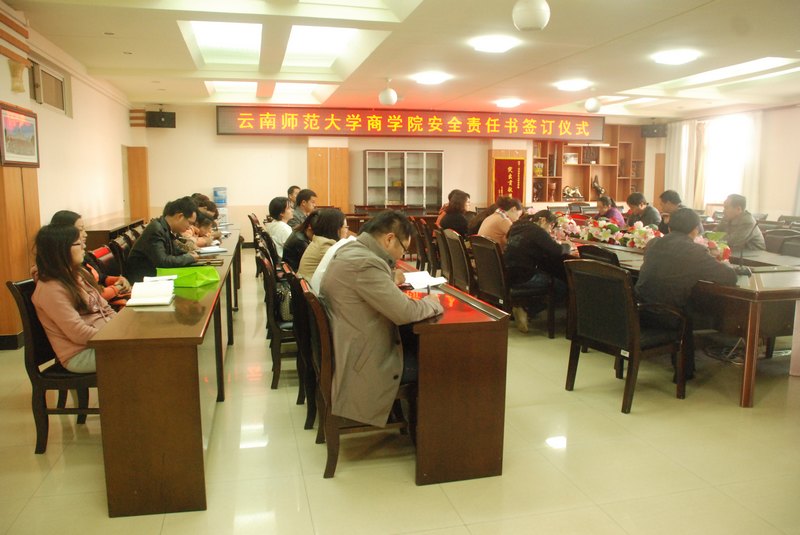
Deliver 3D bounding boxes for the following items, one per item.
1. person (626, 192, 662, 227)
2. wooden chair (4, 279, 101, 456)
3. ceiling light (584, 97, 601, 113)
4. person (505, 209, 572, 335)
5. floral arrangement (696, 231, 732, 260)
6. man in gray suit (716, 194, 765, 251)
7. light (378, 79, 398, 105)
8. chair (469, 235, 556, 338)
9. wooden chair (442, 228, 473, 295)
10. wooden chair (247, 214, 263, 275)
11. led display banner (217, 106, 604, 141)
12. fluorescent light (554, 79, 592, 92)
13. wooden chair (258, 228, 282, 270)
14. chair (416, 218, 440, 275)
[{"bbox_3d":[3.168,-0.366,8.004,0.700,1.240,0.500,-2,9,-14],"label":"person"},{"bbox_3d":[-1.654,0.473,3.201,0.550,0.900,0.450,1,8,2],"label":"wooden chair"},{"bbox_3d":[3.463,-2.922,10.786,0.290,0.290,0.290,-2,8,-13],"label":"ceiling light"},{"bbox_3d":[1.257,0.045,5.502,0.750,1.140,0.500,-3,8,-18],"label":"person"},{"bbox_3d":[2.618,-0.170,5.048,0.330,0.290,0.340,-2,8,-13],"label":"floral arrangement"},{"bbox_3d":[3.353,-0.060,5.871,0.750,1.300,0.500,1,8,9],"label":"man in gray suit"},{"bbox_3d":[-0.160,-2.436,8.311,0.250,0.360,0.250,-2,9,-13],"label":"light"},{"bbox_3d":[1.023,0.172,5.463,0.660,0.900,0.590,-3,8,-18],"label":"chair"},{"bbox_3d":[0.857,0.090,6.199,0.600,0.920,0.530,-2,8,-13],"label":"wooden chair"},{"bbox_3d":[-2.047,-0.345,9.420,0.580,0.920,0.460,-2,8,-13],"label":"wooden chair"},{"bbox_3d":[0.579,-3.264,13.791,9.150,0.600,0.150,-2,8,-13],"label":"led display banner"},{"bbox_3d":[2.523,-2.637,8.733,0.450,0.100,0.450,-2,9,-14],"label":"fluorescent light"},{"bbox_3d":[-1.029,0.106,5.746,0.580,0.920,0.470,-2,9,-14],"label":"wooden chair"},{"bbox_3d":[0.624,-0.279,8.863,0.640,0.900,0.570,-1,8,-3],"label":"chair"}]

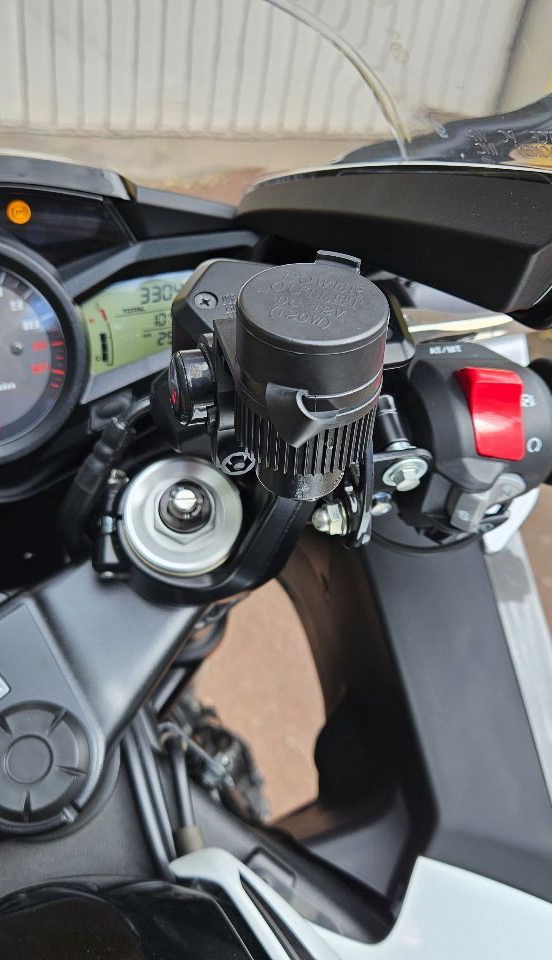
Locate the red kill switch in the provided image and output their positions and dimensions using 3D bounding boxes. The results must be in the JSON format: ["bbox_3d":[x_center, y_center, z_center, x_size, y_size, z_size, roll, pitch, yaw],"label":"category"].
[{"bbox_3d":[0.078,-0.024,0.308,0.019,0.033,0.014,-6,10,-15],"label":"red kill switch"}]

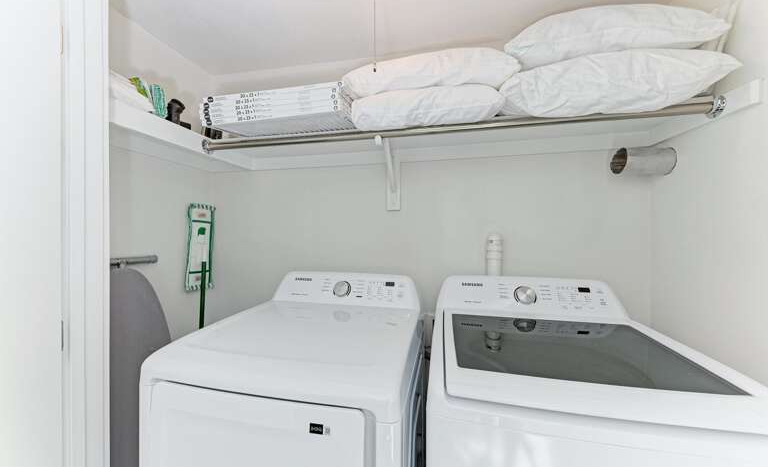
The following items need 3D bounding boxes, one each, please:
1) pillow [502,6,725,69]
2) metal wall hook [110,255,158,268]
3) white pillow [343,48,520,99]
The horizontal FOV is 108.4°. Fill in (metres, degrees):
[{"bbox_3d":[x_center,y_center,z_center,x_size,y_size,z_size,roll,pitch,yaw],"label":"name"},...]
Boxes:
[{"bbox_3d":[0.712,-0.635,1.036,0.600,0.160,0.470,0,0,12],"label":"pillow"},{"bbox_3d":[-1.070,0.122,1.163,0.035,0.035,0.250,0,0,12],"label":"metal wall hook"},{"bbox_3d":[0.185,-0.575,1.146,0.600,0.145,0.470,0,0,12],"label":"white pillow"}]

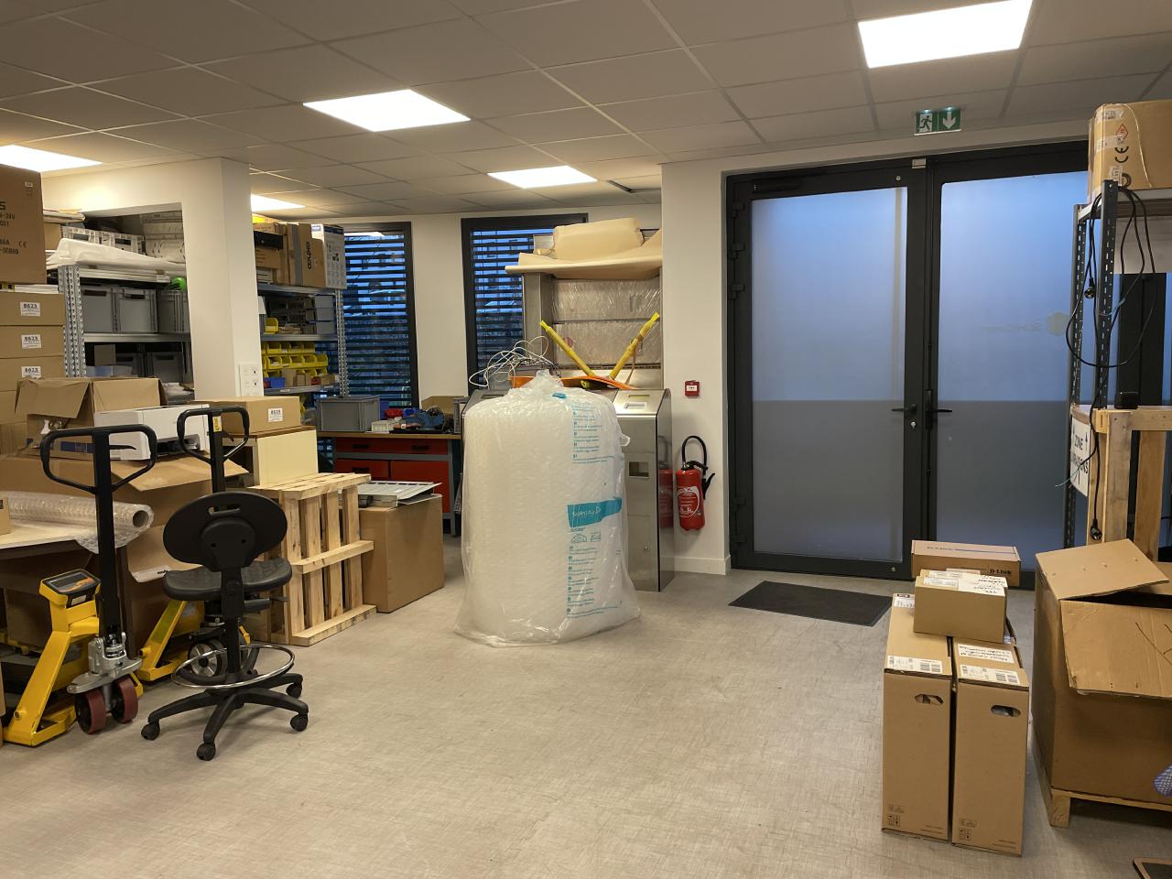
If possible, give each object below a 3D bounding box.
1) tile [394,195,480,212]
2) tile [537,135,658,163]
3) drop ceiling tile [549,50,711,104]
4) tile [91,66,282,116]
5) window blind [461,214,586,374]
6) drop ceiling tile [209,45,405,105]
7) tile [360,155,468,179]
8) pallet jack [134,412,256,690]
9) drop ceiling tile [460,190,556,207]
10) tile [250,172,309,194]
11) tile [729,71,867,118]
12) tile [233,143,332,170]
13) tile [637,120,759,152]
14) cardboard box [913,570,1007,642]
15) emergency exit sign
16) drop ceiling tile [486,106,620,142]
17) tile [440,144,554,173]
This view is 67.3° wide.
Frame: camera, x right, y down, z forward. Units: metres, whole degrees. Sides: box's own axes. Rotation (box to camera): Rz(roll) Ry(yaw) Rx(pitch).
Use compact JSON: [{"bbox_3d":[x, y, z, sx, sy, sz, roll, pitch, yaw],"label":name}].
[{"bbox_3d":[-1.181,-1.819,6.766,0.600,0.025,0.600,1,7,21],"label":"tile"},{"bbox_3d":[0.080,-1.663,5.020,0.590,0.025,0.590,1,7,21],"label":"tile"},{"bbox_3d":[0.205,-1.521,3.695,0.590,0.025,0.590,1,7,21],"label":"drop ceiling tile"},{"bbox_3d":[-1.691,-1.490,3.780,0.597,0.020,0.597,1,7,21],"label":"tile"},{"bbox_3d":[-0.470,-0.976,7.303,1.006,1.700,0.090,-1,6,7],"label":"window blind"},{"bbox_3d":[-1.130,-1.474,3.566,0.590,0.025,0.590,1,7,21],"label":"drop ceiling tile"},{"bbox_3d":[-1.050,-1.684,5.450,0.597,0.020,0.597,1,7,21],"label":"tile"},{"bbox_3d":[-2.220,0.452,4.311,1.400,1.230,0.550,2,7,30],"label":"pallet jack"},{"bbox_3d":[-0.622,-1.813,6.564,0.597,0.020,0.597,1,7,21],"label":"drop ceiling tile"},{"bbox_3d":[-2.171,-1.703,5.878,0.597,0.020,0.597,1,7,21],"label":"tile"},{"bbox_3d":[0.978,-1.581,4.037,0.597,0.020,0.597,1,7,21],"label":"tile"},{"bbox_3d":[-1.822,-1.625,5.095,0.600,0.025,0.600,1,7,21],"label":"tile"},{"bbox_3d":[0.634,-1.651,4.796,0.600,0.025,0.600,1,7,21],"label":"tile"},{"bbox_3d":[1.246,0.552,2.929,0.266,0.154,0.218,2,7,25],"label":"cardboard box"},{"bbox_3d":[1.739,-1.567,4.343,0.225,0.125,0.030,1,7,21],"label":"emergency exit sign"},{"bbox_3d":[-0.140,-1.595,4.453,0.600,0.025,0.600,1,7,21],"label":"drop ceiling tile"},{"bbox_3d":[-0.487,-1.671,5.224,0.600,0.025,0.600,1,7,21],"label":"tile"}]

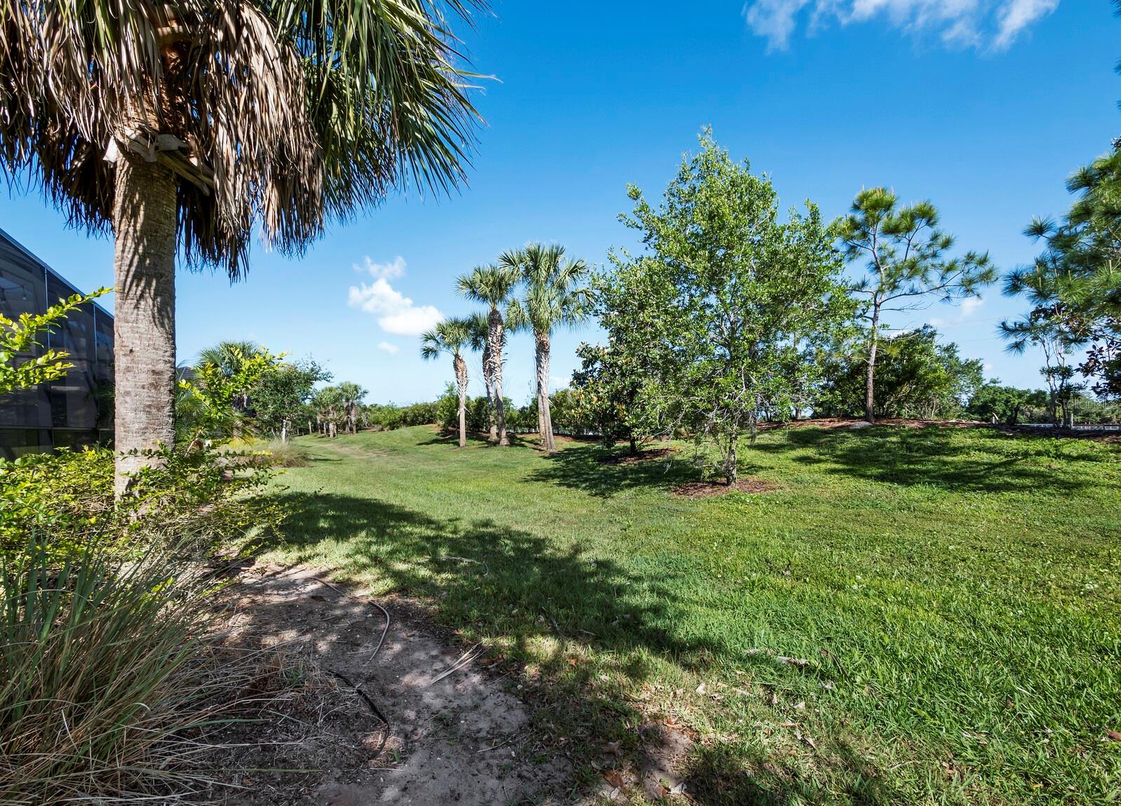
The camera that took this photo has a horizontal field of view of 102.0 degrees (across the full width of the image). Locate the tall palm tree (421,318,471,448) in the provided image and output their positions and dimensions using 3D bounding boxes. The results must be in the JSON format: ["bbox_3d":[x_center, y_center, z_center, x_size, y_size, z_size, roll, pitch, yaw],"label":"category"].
[{"bbox_3d":[-4.789,-0.825,19.000,2.090,5.390,2.020,-1,0,0],"label":"tall palm tree"}]

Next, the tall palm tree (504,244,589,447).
[{"bbox_3d":[-0.518,-2.121,17.300,3.270,7.980,3.180,-1,0,0],"label":"tall palm tree"}]

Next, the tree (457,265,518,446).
[{"bbox_3d":[-3.032,-1.978,18.800,2.490,7.510,2.420,-1,0,0],"label":"tree"}]

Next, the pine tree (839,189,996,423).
[{"bbox_3d":[10.860,-2.971,13.800,4.700,7.110,4.560,-1,0,0],"label":"pine tree"}]

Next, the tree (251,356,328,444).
[{"bbox_3d":[-15.491,-0.176,26.000,4.530,4.870,4.390,-1,0,0],"label":"tree"}]

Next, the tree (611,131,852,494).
[{"bbox_3d":[3.467,-1.987,9.400,5.000,7.310,4.850,-1,0,0],"label":"tree"}]

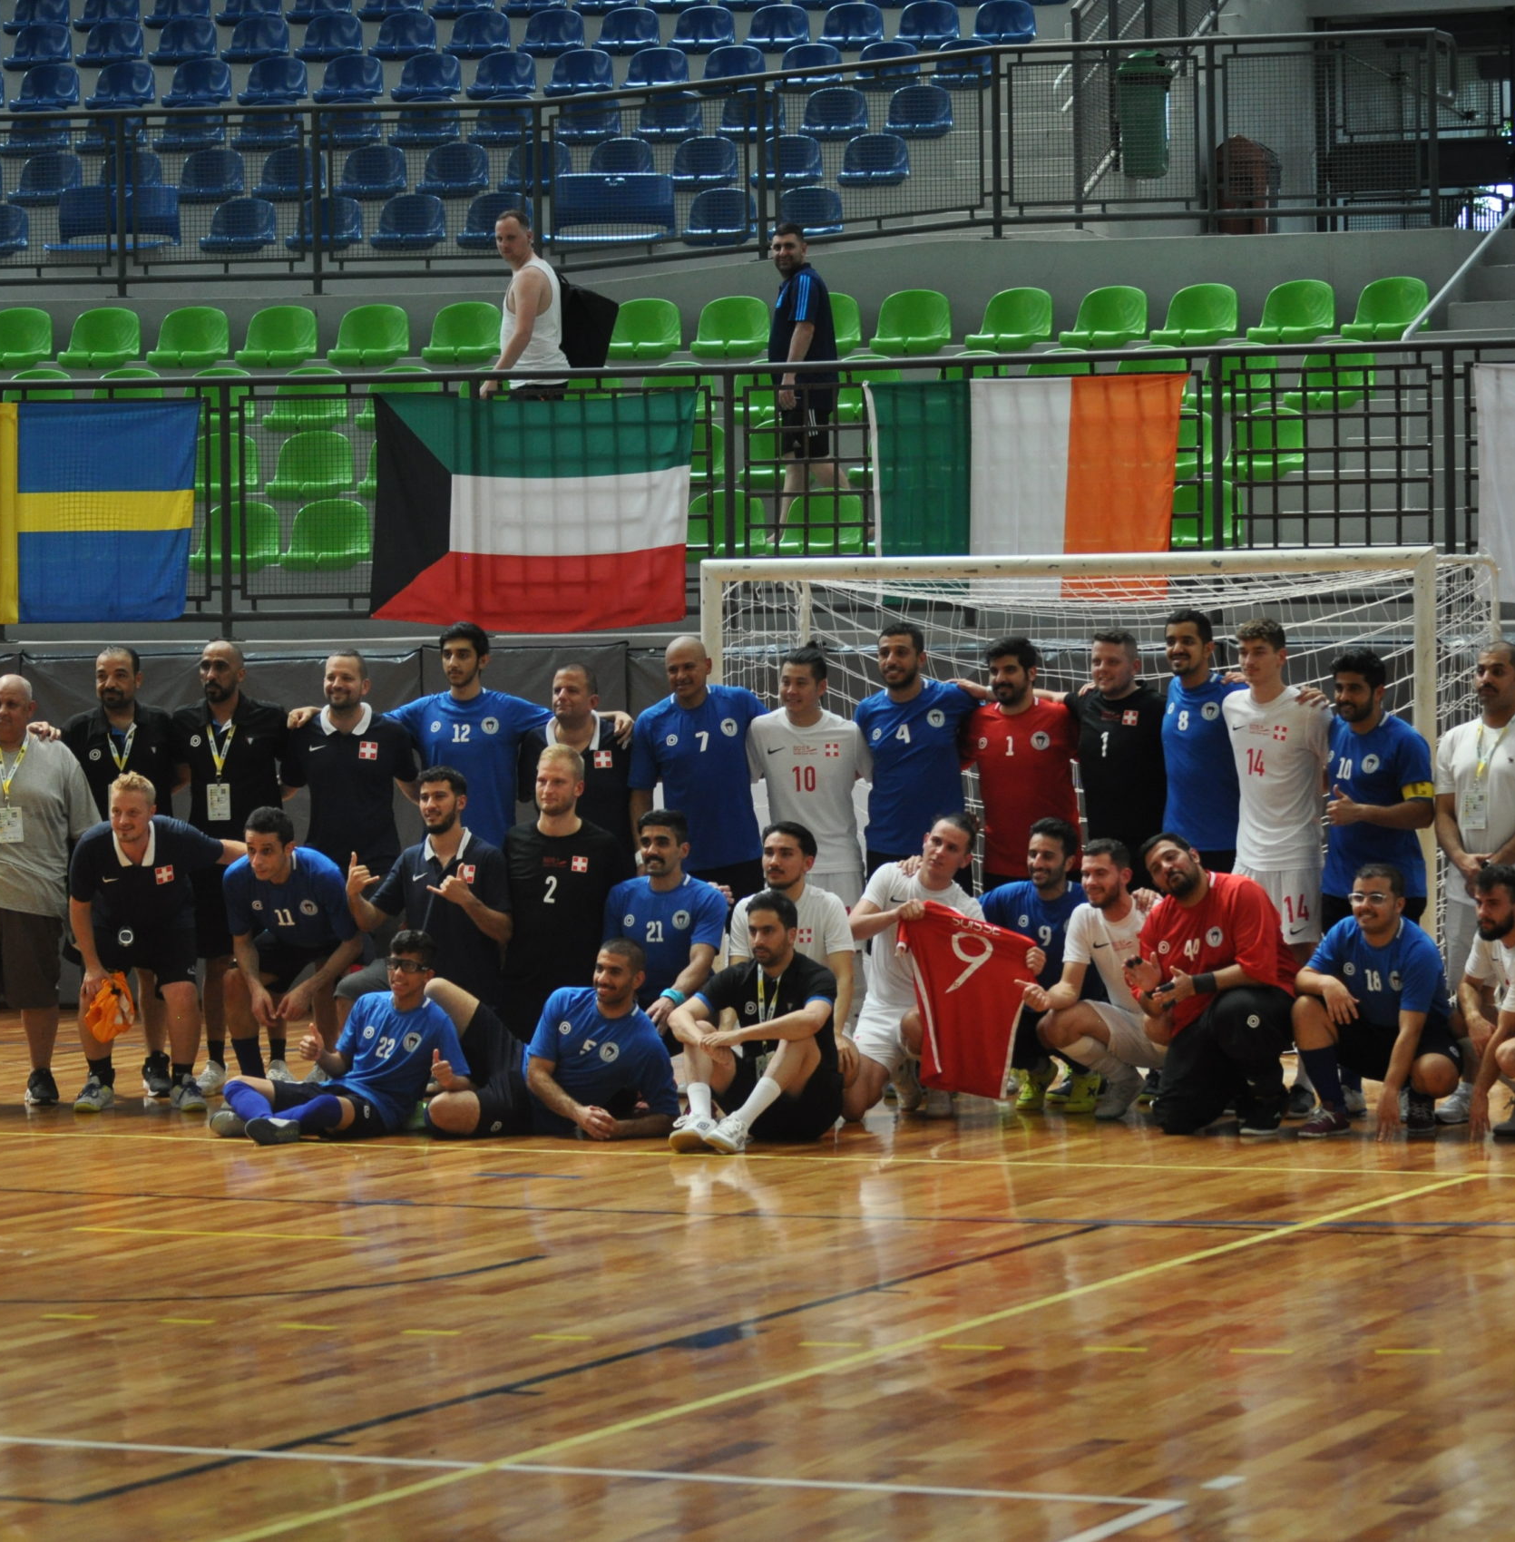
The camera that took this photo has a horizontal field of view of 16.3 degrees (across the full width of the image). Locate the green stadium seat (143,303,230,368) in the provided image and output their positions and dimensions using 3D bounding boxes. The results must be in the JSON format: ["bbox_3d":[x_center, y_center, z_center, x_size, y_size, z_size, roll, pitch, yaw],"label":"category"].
[{"bbox_3d":[-3.273,-2.508,30.500,0.430,0.395,0.410,0,0,11],"label":"green stadium seat"}]

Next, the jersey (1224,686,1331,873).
[{"bbox_3d":[1.948,0.031,19.800,0.450,0.700,0.270,0,1,30],"label":"jersey"}]

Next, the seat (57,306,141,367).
[{"bbox_3d":[-3.772,-2.482,30.300,0.430,0.350,0.400,0,0,7],"label":"seat"}]

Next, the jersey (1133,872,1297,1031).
[{"bbox_3d":[1.578,0.622,18.200,0.520,0.550,0.360,-8,6,21],"label":"jersey"}]

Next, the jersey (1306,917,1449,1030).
[{"bbox_3d":[2.234,0.736,19.050,0.500,0.440,0.400,0,1,20],"label":"jersey"}]

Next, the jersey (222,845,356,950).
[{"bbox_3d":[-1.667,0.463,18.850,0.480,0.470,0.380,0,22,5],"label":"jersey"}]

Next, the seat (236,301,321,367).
[{"bbox_3d":[-2.774,-2.509,30.500,0.420,0.365,0.400,0,1,9],"label":"seat"}]

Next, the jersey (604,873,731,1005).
[{"bbox_3d":[-0.340,0.643,19.800,0.470,0.530,0.300,0,1,14],"label":"jersey"}]

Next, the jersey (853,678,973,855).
[{"bbox_3d":[0.601,-0.018,20.600,0.480,0.700,0.280,0,1,9],"label":"jersey"}]

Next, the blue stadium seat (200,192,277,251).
[{"bbox_3d":[-3.237,-3.415,32.900,0.420,0.365,0.400,0,1,9],"label":"blue stadium seat"}]

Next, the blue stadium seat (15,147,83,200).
[{"bbox_3d":[-4.719,-3.972,35.100,0.450,0.390,0.420,0,1,6],"label":"blue stadium seat"}]

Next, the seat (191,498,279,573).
[{"bbox_3d":[-2.736,-1.238,27.800,0.430,0.395,0.410,0,0,11],"label":"seat"}]

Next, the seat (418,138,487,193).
[{"bbox_3d":[-2.020,-3.985,34.900,0.450,0.390,0.420,0,1,5],"label":"seat"}]

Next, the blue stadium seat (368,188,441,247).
[{"bbox_3d":[-2.142,-3.372,32.400,0.425,0.340,0.410,-1,1,7],"label":"blue stadium seat"}]

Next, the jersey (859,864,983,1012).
[{"bbox_3d":[0.563,0.578,18.200,0.440,0.530,0.280,7,4,-3],"label":"jersey"}]

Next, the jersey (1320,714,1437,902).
[{"bbox_3d":[2.236,0.120,18.950,0.430,0.660,0.280,0,1,43],"label":"jersey"}]

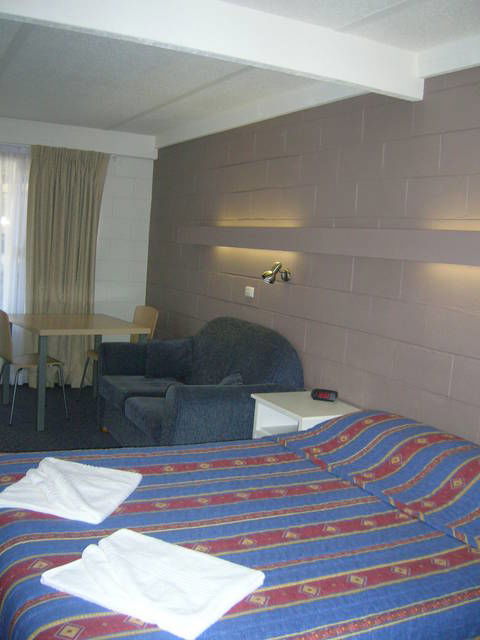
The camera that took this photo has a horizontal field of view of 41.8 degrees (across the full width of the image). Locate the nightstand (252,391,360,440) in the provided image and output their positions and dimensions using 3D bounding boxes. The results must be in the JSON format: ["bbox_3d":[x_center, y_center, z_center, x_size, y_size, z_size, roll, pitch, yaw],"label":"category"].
[{"bbox_3d":[0.357,0.743,3.595,0.410,0.555,0.485,-1,8,-30],"label":"nightstand"}]

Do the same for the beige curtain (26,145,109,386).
[{"bbox_3d":[-1.586,-0.458,5.765,0.690,2.140,0.130,-1,8,-30],"label":"beige curtain"}]

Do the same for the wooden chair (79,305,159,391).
[{"bbox_3d":[-1.034,0.305,5.399,0.530,0.810,0.440,-2,9,-36],"label":"wooden chair"}]

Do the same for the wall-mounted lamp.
[{"bbox_3d":[0.234,-0.305,4.058,0.160,0.140,0.120,-1,8,-30],"label":"wall-mounted lamp"}]

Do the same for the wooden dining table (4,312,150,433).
[{"bbox_3d":[-1.317,0.372,5.027,0.865,0.740,0.895,-2,9,-36],"label":"wooden dining table"}]

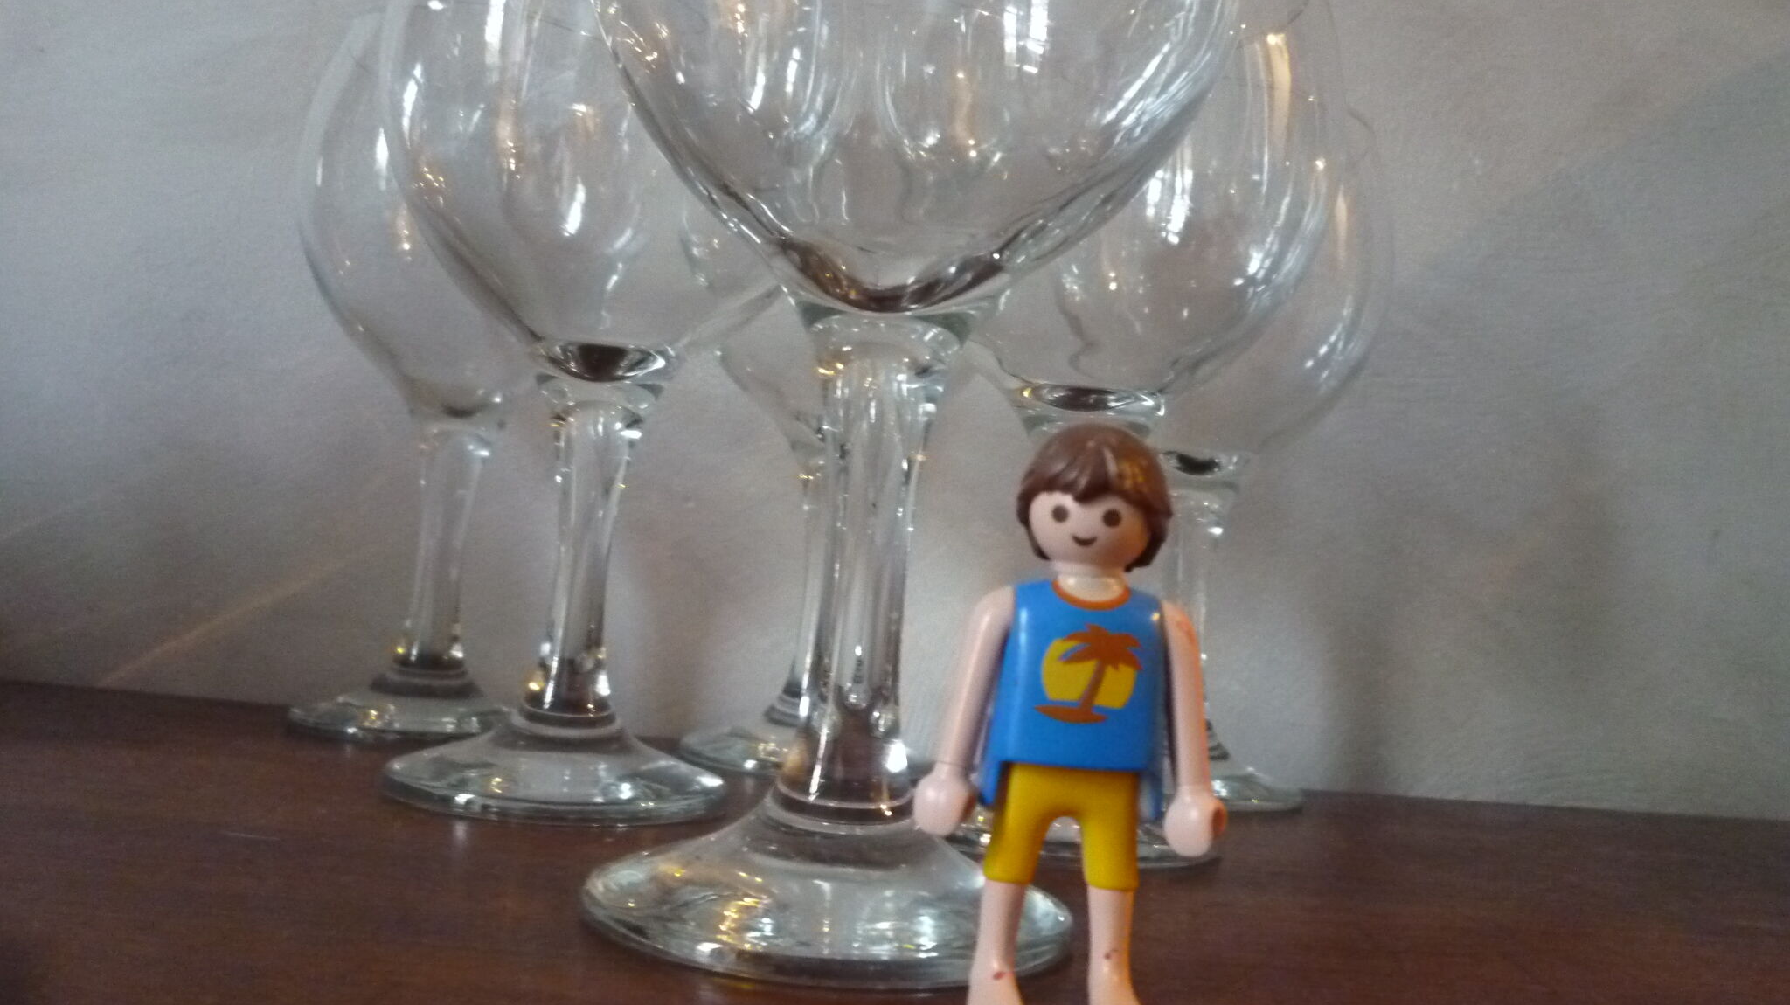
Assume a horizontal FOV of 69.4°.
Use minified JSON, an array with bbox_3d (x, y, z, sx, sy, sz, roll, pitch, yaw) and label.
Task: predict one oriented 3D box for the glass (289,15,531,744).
[{"bbox_3d":[-0.131,-0.032,0.392,0.104,0.202,0.104,5,-4,0],"label":"glass"}]

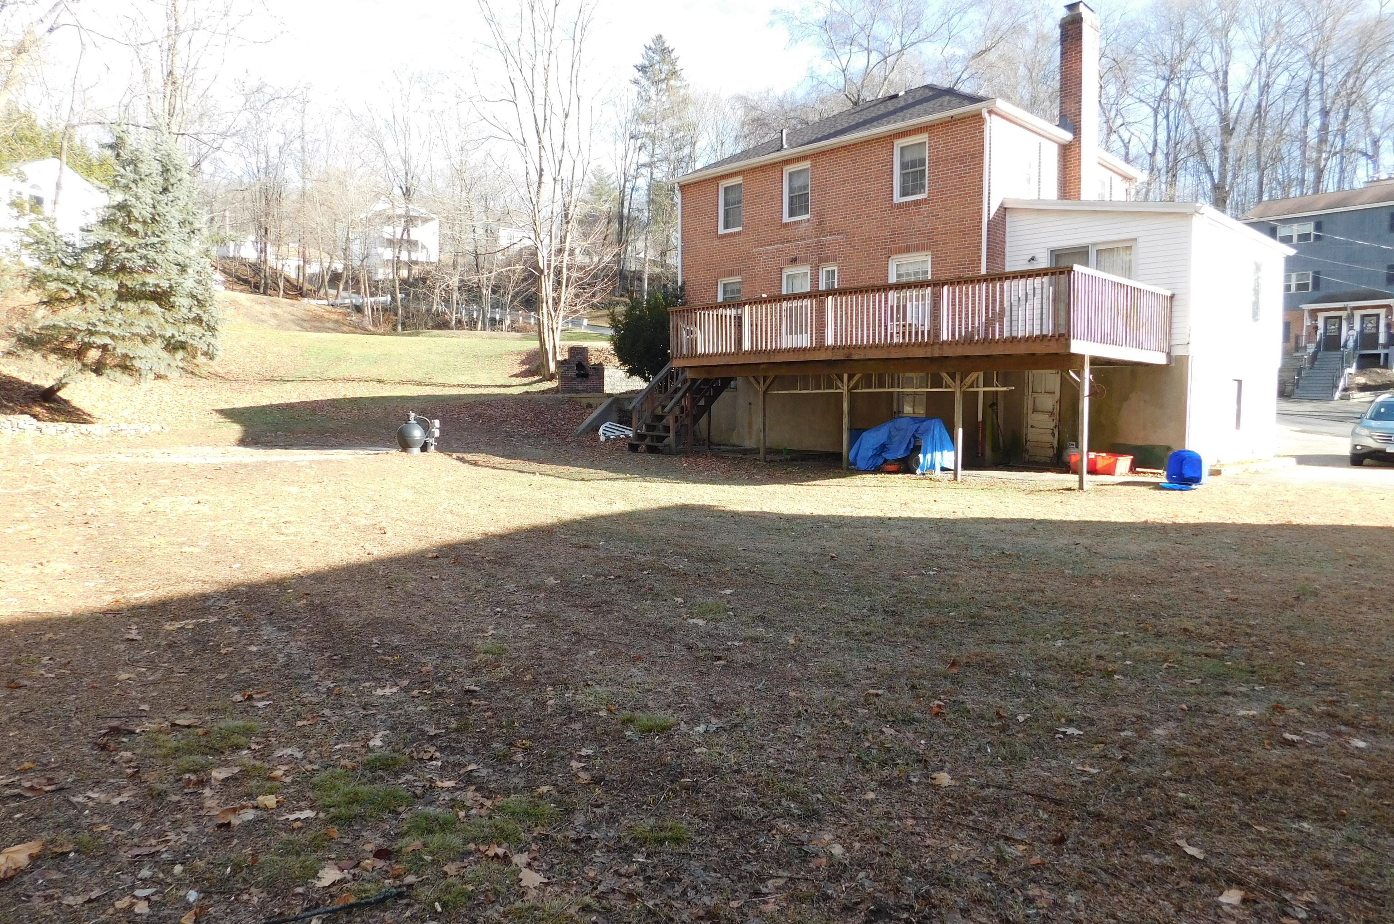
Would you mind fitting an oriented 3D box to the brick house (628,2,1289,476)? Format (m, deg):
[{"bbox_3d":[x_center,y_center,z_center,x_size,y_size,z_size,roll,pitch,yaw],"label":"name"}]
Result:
[{"bbox_3d":[5.615,-5.064,22.146,12.830,9.950,11.720,4,4,45],"label":"brick house"}]

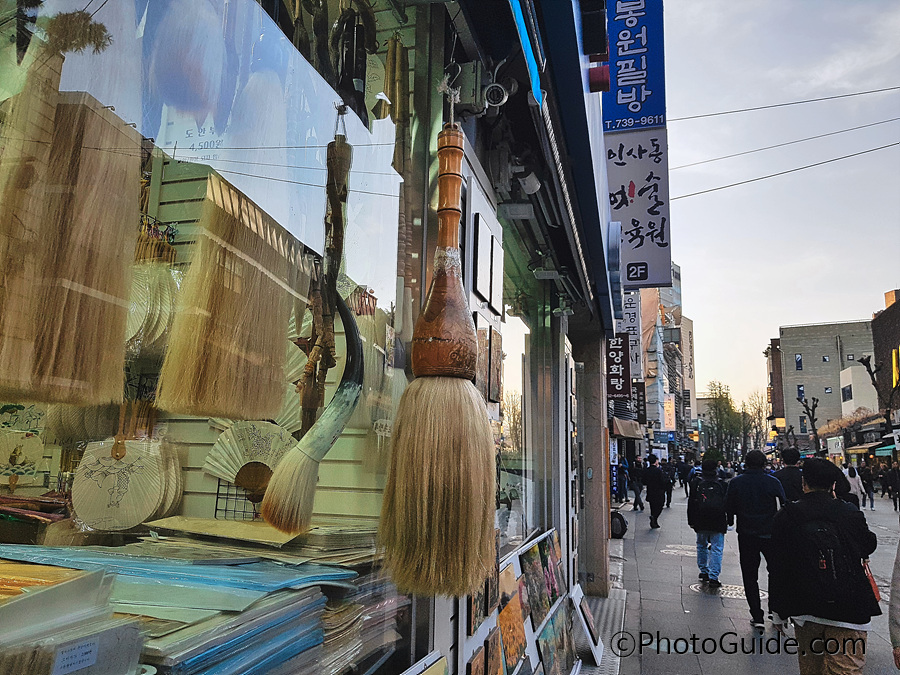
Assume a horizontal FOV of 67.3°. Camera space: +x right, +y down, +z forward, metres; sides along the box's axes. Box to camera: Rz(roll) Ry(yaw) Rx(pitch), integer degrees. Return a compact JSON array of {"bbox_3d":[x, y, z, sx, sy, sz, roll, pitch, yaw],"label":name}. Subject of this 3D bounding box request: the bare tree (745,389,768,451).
[{"bbox_3d":[25.521,7.988,55.973,2.300,7.370,2.300,-1,-10,16],"label":"bare tree"}]

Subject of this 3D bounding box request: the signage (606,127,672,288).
[{"bbox_3d":[2.385,-1.641,8.667,0.815,2.072,0.180,-1,-10,14],"label":"signage"}]

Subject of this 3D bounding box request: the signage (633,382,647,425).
[{"bbox_3d":[6.405,2.217,22.857,0.445,1.413,0.150,-2,-10,18],"label":"signage"}]

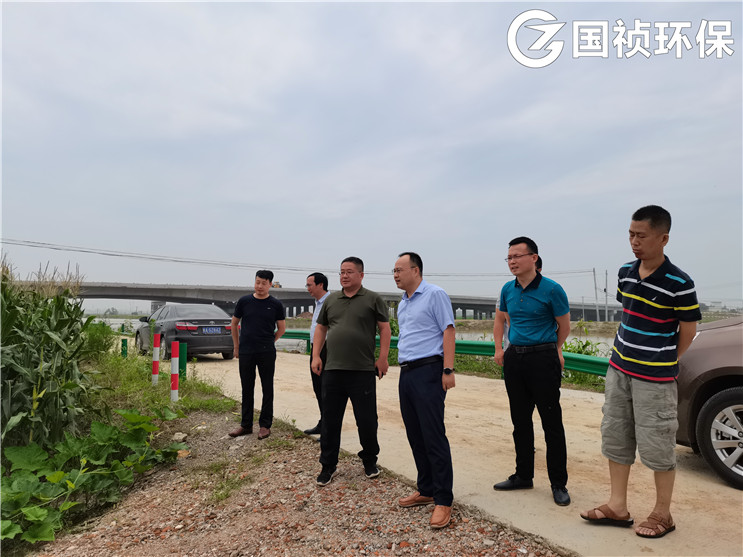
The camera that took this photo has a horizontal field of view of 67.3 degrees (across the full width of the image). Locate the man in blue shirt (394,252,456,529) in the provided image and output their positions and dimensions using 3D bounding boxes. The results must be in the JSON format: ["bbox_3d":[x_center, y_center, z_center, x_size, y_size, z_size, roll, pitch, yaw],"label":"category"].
[{"bbox_3d":[0.352,0.684,3.633,0.380,1.690,0.470,1,-4,-37],"label":"man in blue shirt"}]

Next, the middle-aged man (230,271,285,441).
[{"bbox_3d":[-1.170,0.764,5.725,0.550,1.690,0.360,-2,-3,13],"label":"middle-aged man"}]

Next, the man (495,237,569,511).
[{"bbox_3d":[1.050,0.584,3.641,0.500,1.700,0.380,-4,-4,41],"label":"man"}]

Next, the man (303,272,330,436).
[{"bbox_3d":[-0.558,0.776,5.657,0.400,1.670,0.500,1,-4,-28],"label":"man"}]

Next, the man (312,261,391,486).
[{"bbox_3d":[-0.159,0.685,4.223,0.580,1.700,0.400,-2,-3,10],"label":"man"}]

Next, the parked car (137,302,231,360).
[{"bbox_3d":[-5.205,1.466,15.540,1.825,1.480,4.850,1,-4,-35],"label":"parked car"}]

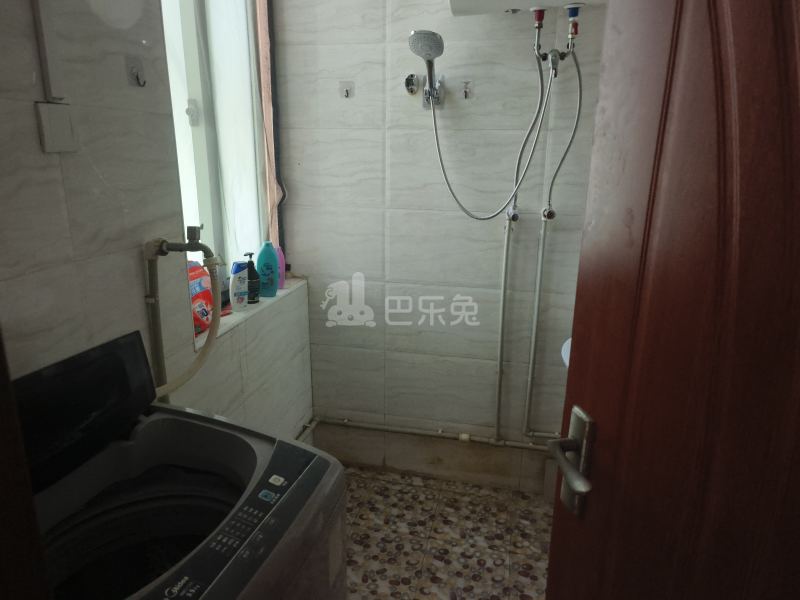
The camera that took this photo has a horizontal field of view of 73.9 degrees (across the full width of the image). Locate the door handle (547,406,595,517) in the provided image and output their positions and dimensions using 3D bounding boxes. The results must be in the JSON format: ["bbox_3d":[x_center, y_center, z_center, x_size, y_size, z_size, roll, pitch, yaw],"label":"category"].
[{"bbox_3d":[0.296,0.295,0.885,0.060,0.186,0.131,-3,16,-14],"label":"door handle"}]

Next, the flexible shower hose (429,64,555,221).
[{"bbox_3d":[0.315,-0.566,1.917,0.430,0.560,0.075,4,16,12],"label":"flexible shower hose"}]

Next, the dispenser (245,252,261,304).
[{"bbox_3d":[-0.544,-0.084,1.940,0.061,0.182,0.052,2,15,4],"label":"dispenser"}]

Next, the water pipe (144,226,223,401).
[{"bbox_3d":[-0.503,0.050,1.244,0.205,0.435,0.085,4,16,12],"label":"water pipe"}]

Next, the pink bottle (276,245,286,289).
[{"bbox_3d":[-0.501,-0.135,2.147,0.072,0.172,0.048,-4,16,-16],"label":"pink bottle"}]

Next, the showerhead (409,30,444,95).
[{"bbox_3d":[0.092,-0.814,1.821,0.123,0.230,0.072,4,46,12],"label":"showerhead"}]

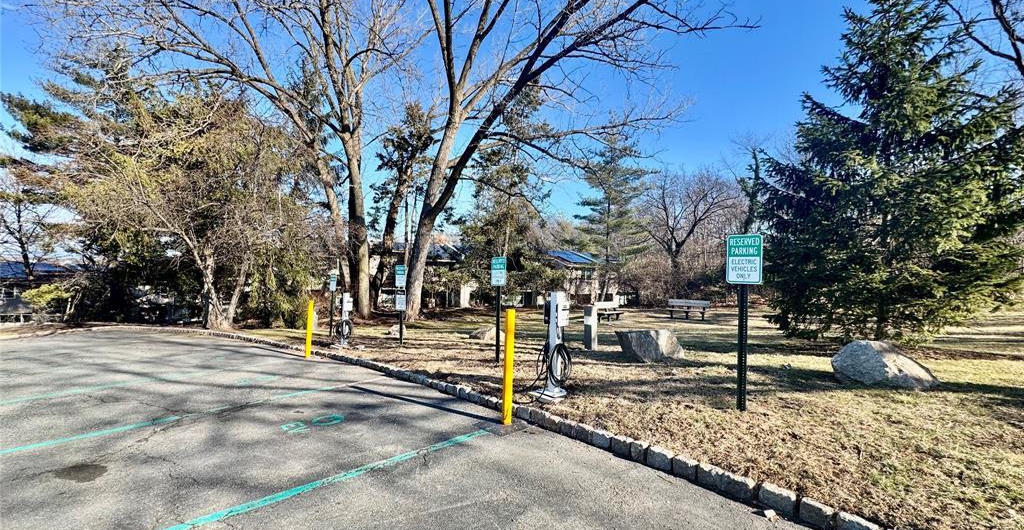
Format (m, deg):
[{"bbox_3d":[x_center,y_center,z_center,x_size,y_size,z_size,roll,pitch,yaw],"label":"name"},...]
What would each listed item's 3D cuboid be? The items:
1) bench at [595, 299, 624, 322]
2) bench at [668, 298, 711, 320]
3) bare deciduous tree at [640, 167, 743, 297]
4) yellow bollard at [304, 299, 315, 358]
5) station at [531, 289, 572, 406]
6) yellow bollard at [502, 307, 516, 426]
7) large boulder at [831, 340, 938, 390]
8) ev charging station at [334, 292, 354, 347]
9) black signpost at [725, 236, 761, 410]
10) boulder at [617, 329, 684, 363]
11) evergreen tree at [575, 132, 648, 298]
[{"bbox_3d":[3.956,1.866,16.800,1.680,0.820,0.620,4,-4,-41],"label":"bench"},{"bbox_3d":[7.120,1.785,16.800,1.660,0.820,0.620,-1,-4,40],"label":"bench"},{"bbox_3d":[15.171,-2.747,35.000,8.000,10.800,7.500,1,-3,0],"label":"bare deciduous tree"},{"bbox_3d":[-4.150,1.328,8.500,0.105,1.190,0.105,-1,-4,41],"label":"yellow bollard"},{"bbox_3d":[0.462,0.906,4.720,0.320,1.200,0.340,4,-4,-44],"label":"station"},{"bbox_3d":[-0.028,1.058,4.290,0.105,1.190,0.105,1,-3,0],"label":"yellow bollard"},{"bbox_3d":[4.456,1.161,4.980,0.920,0.520,0.720,-1,-4,38],"label":"large boulder"},{"bbox_3d":[-3.643,1.202,9.050,0.340,1.180,0.360,4,-4,-44],"label":"ev charging station"},{"bbox_3d":[2.166,0.537,3.870,0.305,1.640,0.070,-1,-4,42],"label":"black signpost"},{"bbox_3d":[2.275,1.332,6.850,0.980,0.520,0.700,-1,-4,37],"label":"boulder"},{"bbox_3d":[8.890,-4.512,37.000,6.300,14.600,6.300,1,-3,0],"label":"evergreen tree"}]

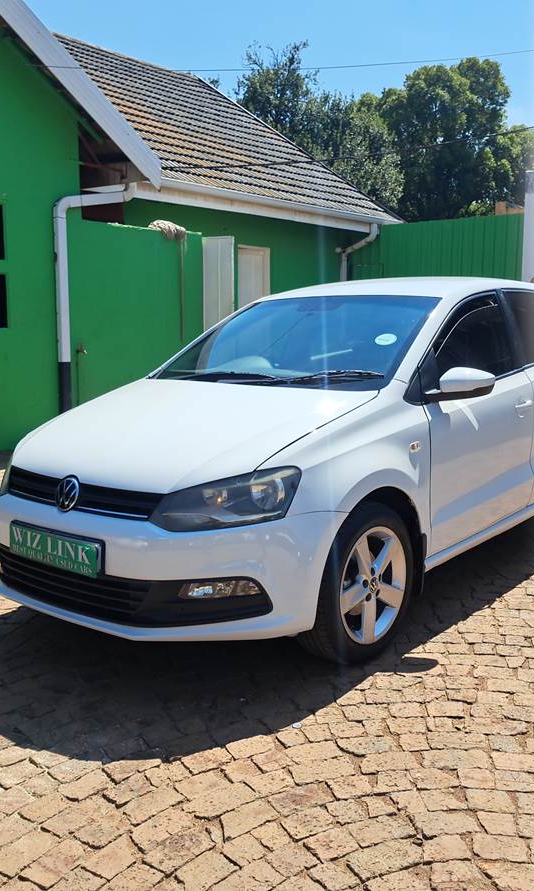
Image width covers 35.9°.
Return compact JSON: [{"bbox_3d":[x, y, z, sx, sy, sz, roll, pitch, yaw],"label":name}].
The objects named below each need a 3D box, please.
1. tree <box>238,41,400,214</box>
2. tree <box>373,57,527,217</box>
[{"bbox_3d":[1.395,-6.215,21.816,4.430,8.200,4.430,0,9,4],"label":"tree"},{"bbox_3d":[5.307,-6.809,24.261,4.730,8.560,4.730,1,9,12],"label":"tree"}]

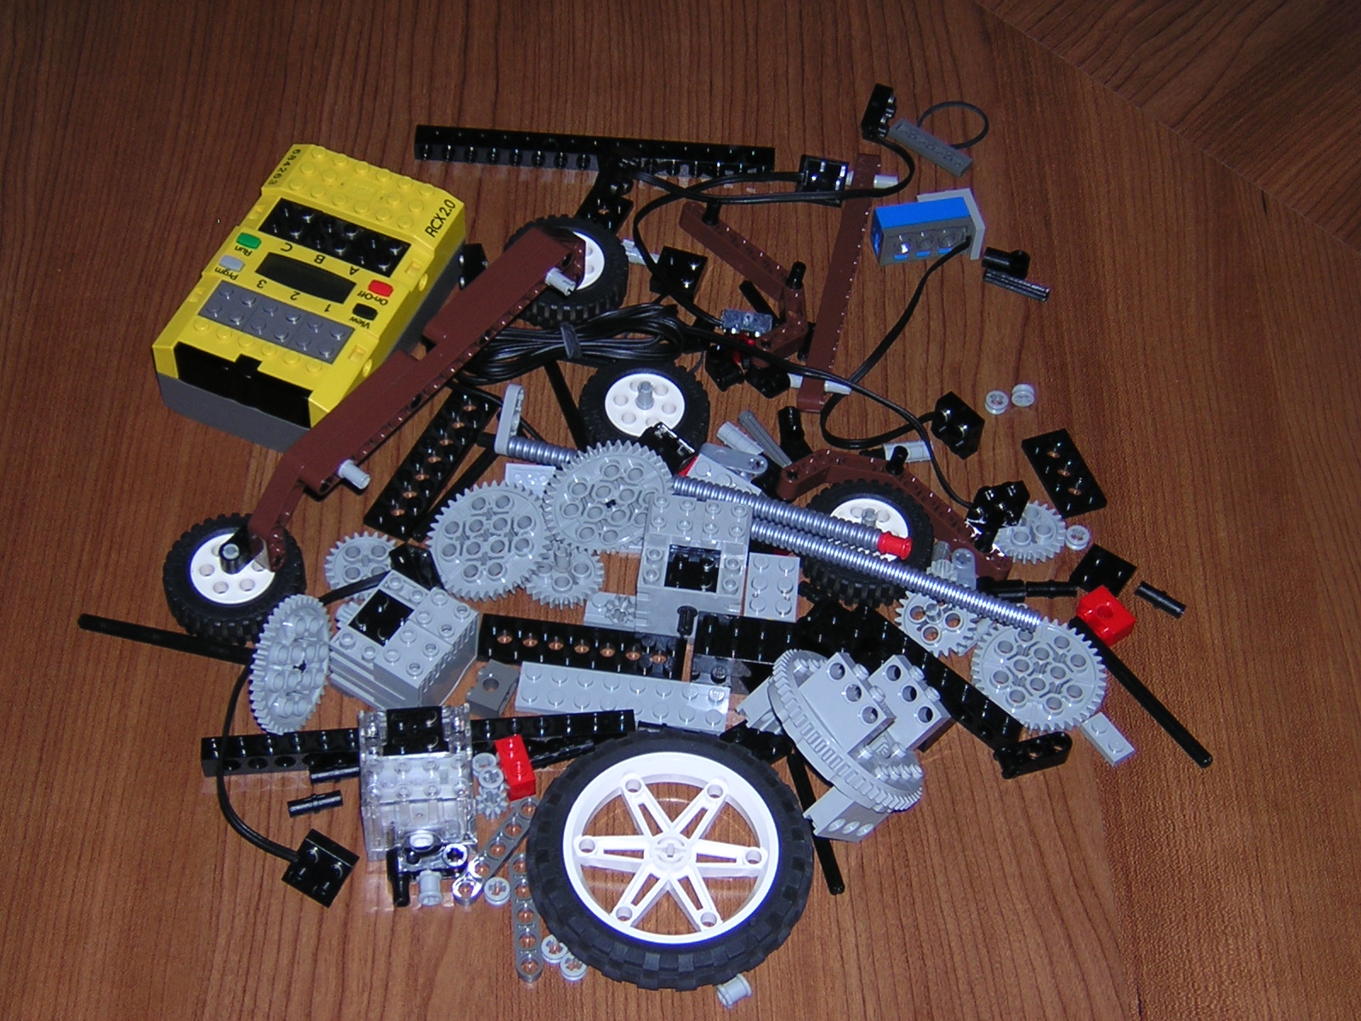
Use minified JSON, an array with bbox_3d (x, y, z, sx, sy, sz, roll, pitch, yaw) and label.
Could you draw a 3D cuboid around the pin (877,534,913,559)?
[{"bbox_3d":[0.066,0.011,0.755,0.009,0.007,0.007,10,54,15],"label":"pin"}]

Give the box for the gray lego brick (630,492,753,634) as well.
[{"bbox_3d":[0.004,0.018,0.751,0.032,0.033,0.032,7,51,1],"label":"gray lego brick"}]

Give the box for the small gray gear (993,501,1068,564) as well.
[{"bbox_3d":[0.111,0.007,0.783,0.026,0.008,0.026,5,54,0],"label":"small gray gear"}]

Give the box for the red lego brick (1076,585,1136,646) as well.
[{"bbox_3d":[0.134,0.034,0.771,0.011,0.008,0.016,-30,62,-22],"label":"red lego brick"}]

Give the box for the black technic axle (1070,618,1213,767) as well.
[{"bbox_3d":[0.141,0.056,0.752,0.005,0.005,0.063,-30,61,-23],"label":"black technic axle"}]

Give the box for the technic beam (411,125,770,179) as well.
[{"bbox_3d":[-0.030,-0.127,0.873,0.128,0.008,0.011,3,55,-2],"label":"technic beam"}]

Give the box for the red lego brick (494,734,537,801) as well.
[{"bbox_3d":[-0.049,0.076,0.727,0.008,0.011,0.016,-14,57,-14],"label":"red lego brick"}]

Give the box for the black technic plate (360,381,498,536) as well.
[{"bbox_3d":[-0.079,-0.015,0.788,0.016,0.005,0.064,23,56,12],"label":"black technic plate"}]

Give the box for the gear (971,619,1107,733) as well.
[{"bbox_3d":[0.110,0.051,0.751,0.042,0.008,0.042,5,54,0],"label":"gear"}]

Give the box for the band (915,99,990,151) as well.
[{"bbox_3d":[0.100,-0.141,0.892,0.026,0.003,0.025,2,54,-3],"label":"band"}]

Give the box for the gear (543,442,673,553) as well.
[{"bbox_3d":[-0.022,-0.004,0.757,0.042,0.042,0.008,-11,39,-12],"label":"gear"}]

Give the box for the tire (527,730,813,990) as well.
[{"bbox_3d":[-0.003,0.099,0.707,0.082,0.015,0.082,2,54,-3],"label":"tire"}]

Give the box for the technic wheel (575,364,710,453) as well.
[{"bbox_3d":[-0.012,-0.030,0.798,0.043,0.013,0.043,5,54,0],"label":"technic wheel"}]

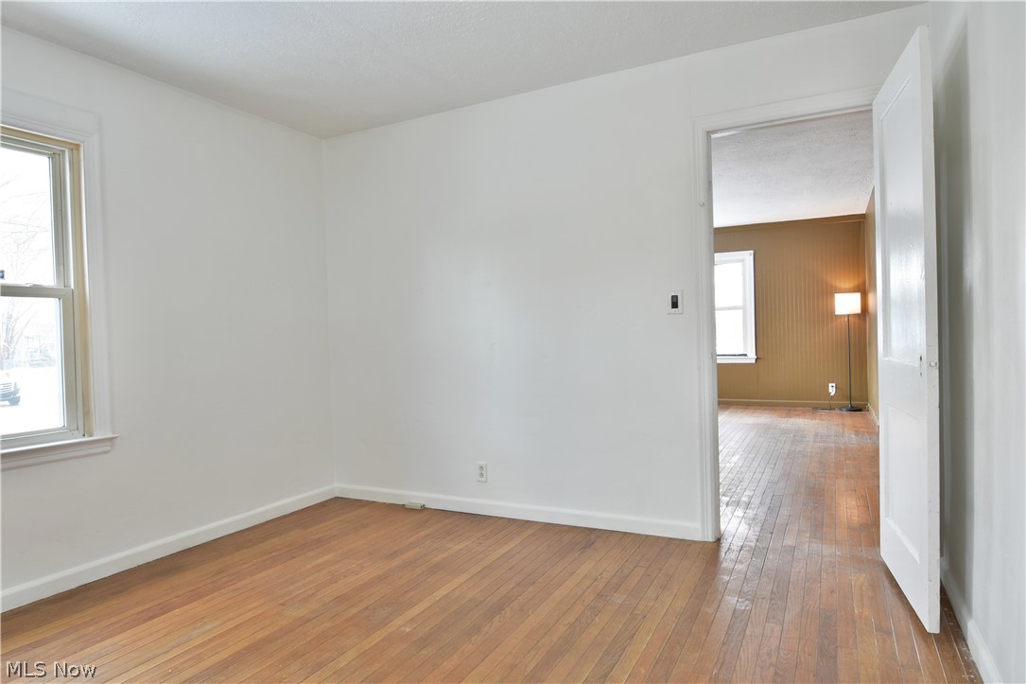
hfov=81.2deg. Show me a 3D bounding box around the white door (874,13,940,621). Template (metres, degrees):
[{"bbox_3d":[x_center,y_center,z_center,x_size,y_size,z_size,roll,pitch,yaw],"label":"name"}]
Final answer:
[{"bbox_3d":[1.474,-0.041,2.266,0.035,1.965,0.706,-1,1,21],"label":"white door"}]

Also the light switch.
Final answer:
[{"bbox_3d":[0.820,-0.200,3.015,0.073,0.116,0.012,-1,1,27],"label":"light switch"}]

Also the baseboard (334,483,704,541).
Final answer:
[{"bbox_3d":[-0.134,0.975,3.537,2.411,0.093,0.018,-1,1,27],"label":"baseboard"}]

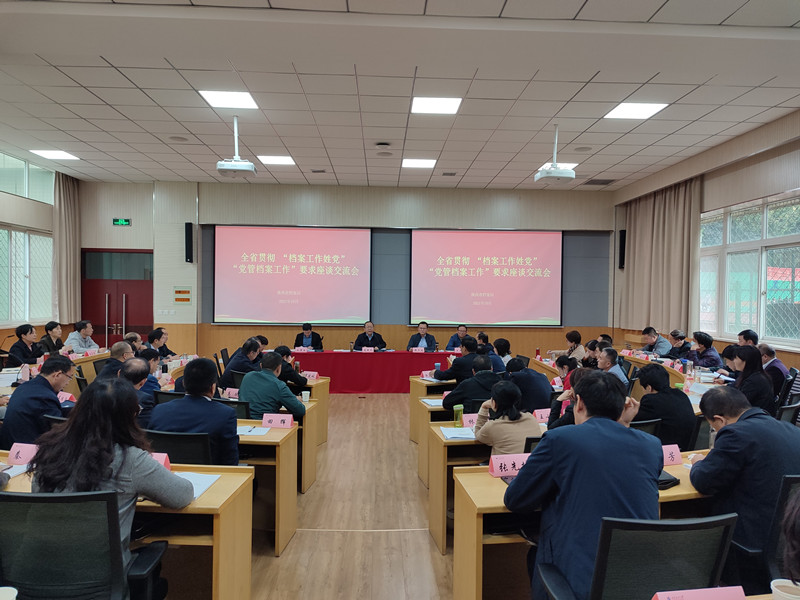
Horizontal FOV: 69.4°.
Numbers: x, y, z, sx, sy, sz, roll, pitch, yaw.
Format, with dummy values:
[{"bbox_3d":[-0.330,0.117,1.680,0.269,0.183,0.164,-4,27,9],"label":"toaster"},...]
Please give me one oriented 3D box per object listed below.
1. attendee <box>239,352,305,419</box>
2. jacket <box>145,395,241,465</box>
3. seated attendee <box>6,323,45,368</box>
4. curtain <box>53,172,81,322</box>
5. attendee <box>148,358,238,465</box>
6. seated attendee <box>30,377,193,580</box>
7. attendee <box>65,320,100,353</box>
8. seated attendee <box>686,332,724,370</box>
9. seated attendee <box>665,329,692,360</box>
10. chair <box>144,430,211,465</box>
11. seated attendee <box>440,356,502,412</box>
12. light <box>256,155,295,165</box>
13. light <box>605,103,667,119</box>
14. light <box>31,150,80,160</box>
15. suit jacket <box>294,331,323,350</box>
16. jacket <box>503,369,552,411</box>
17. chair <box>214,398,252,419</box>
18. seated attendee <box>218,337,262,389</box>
[{"bbox_3d":[-1.087,1.087,4.854,0.550,1.250,0.780,1,0,3],"label":"attendee"},{"bbox_3d":[-1.274,0.915,3.583,0.520,0.660,0.420,1,0,5],"label":"jacket"},{"bbox_3d":[-5.031,0.972,7.754,0.680,1.280,0.500,1,0,-5],"label":"seated attendee"},{"bbox_3d":[-6.424,-0.961,11.146,0.170,2.830,0.800,1,0,-2],"label":"curtain"},{"bbox_3d":[-1.182,0.974,3.285,0.540,1.260,0.760,1,0,1],"label":"attendee"},{"bbox_3d":[-1.193,0.977,2.391,0.570,1.310,0.750,1,1,5],"label":"seated attendee"},{"bbox_3d":[-4.998,0.963,9.150,0.660,1.250,0.520,1,0,-4],"label":"attendee"},{"bbox_3d":[4.394,1.106,8.606,0.660,1.280,0.520,1,0,11],"label":"seated attendee"},{"bbox_3d":[4.449,1.117,9.359,0.640,1.250,0.500,1,0,4],"label":"seated attendee"},{"bbox_3d":[-1.250,1.129,3.089,0.600,0.950,0.600,1,0,5],"label":"chair"},{"bbox_3d":[0.611,1.090,4.961,0.570,1.240,0.720,1,0,-5],"label":"seated attendee"},{"bbox_3d":[-2.074,-2.350,9.704,0.590,0.070,0.590,1,1,-2],"label":"light"},{"bbox_3d":[2.816,-2.264,6.901,0.590,0.050,0.590,1,0,-2],"label":"light"},{"bbox_3d":[-5.692,-2.415,9.578,0.600,0.050,0.600,1,0,-2],"label":"light"},{"bbox_3d":[-1.764,0.918,11.012,0.550,0.660,0.420,1,0,-2],"label":"suit jacket"},{"bbox_3d":[1.091,0.897,5.045,0.480,0.640,0.430,1,0,-22],"label":"jacket"},{"bbox_3d":[-1.418,1.316,5.007,0.600,0.960,0.600,1,1,16],"label":"chair"},{"bbox_3d":[-1.817,1.043,6.649,0.720,1.260,0.520,1,0,-36],"label":"seated attendee"}]

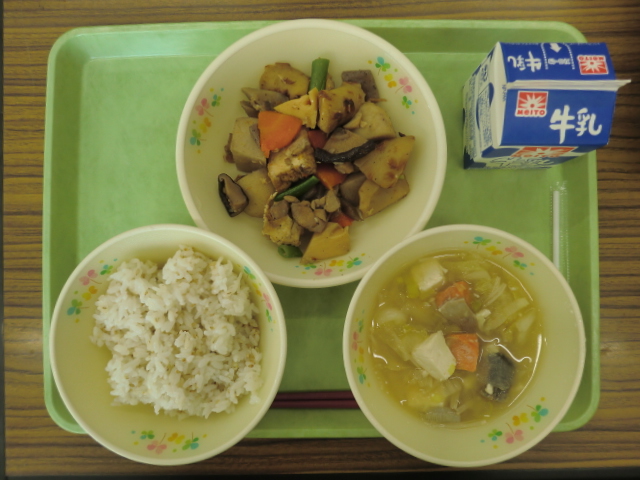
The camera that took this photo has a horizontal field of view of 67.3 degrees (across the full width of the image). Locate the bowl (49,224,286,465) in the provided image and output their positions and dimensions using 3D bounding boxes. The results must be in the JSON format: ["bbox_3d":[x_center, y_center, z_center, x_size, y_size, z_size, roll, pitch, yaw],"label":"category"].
[{"bbox_3d":[-0.086,0.060,0.301,0.136,0.057,0.136,0,88,1],"label":"bowl"}]

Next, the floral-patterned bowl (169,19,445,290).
[{"bbox_3d":[-0.005,-0.052,0.310,0.162,0.045,0.162,0,88,1],"label":"floral-patterned bowl"}]

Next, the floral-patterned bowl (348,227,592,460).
[{"bbox_3d":[0.081,0.060,0.298,0.135,0.057,0.135,0,88,1],"label":"floral-patterned bowl"}]

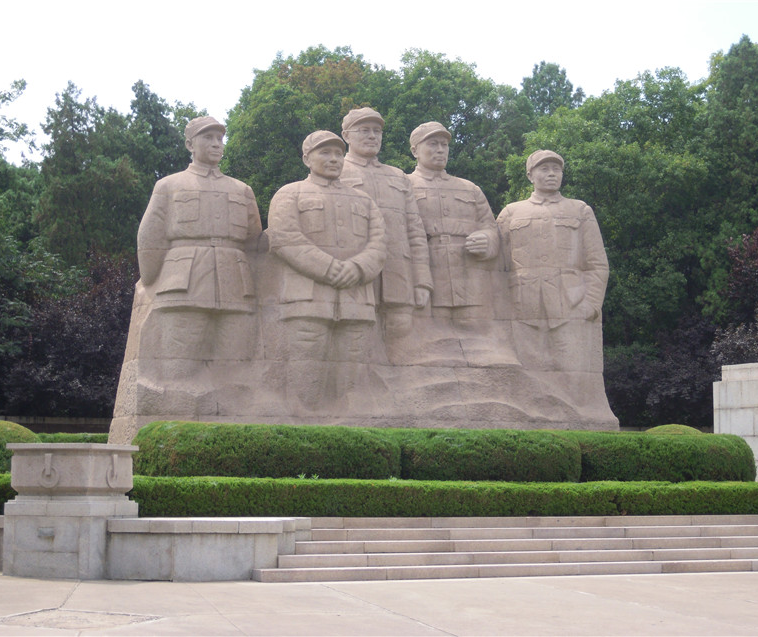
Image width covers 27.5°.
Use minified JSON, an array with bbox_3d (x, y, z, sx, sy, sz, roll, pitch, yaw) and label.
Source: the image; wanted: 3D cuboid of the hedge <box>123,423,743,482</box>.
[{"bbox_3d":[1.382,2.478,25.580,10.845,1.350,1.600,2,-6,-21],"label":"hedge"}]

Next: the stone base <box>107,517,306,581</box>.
[{"bbox_3d":[-2.252,3.106,20.864,2.560,0.790,1.250,0,-6,1],"label":"stone base"}]

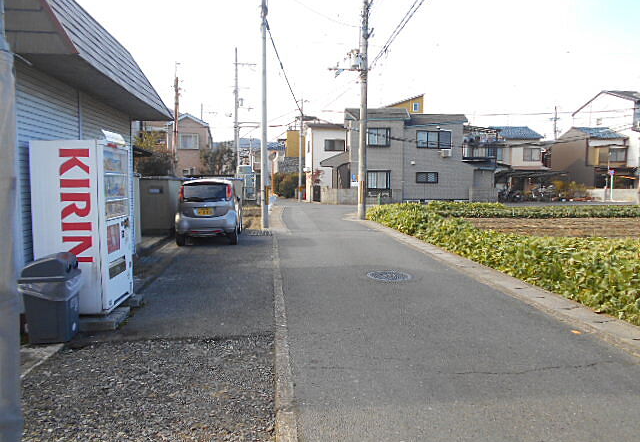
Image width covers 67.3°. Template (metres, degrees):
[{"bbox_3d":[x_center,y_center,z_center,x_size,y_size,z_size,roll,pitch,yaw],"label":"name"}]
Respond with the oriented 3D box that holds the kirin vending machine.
[{"bbox_3d":[-2.635,0.040,5.500,0.740,1.830,0.970,0,4,-5],"label":"kirin vending machine"}]

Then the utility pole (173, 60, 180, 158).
[{"bbox_3d":[-8.732,-5.216,29.139,0.450,8.500,0.420,0,5,-6],"label":"utility pole"}]

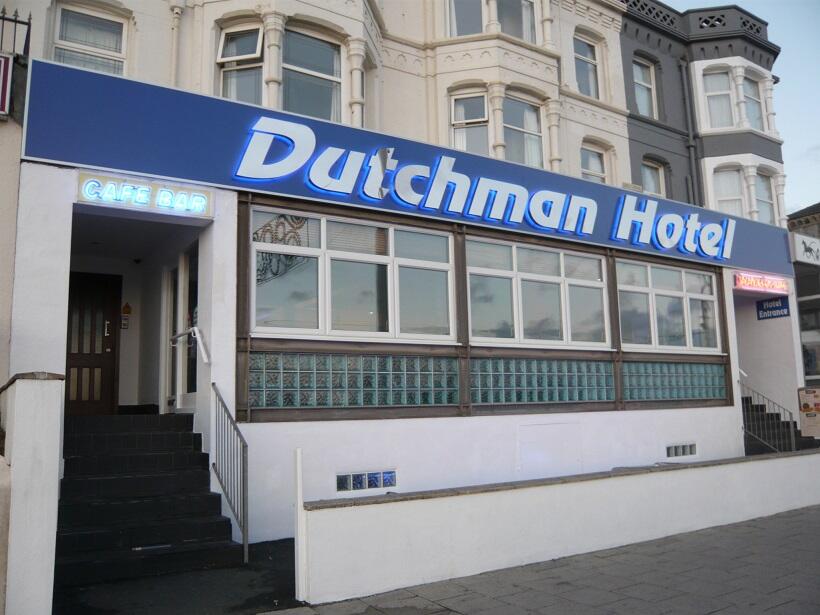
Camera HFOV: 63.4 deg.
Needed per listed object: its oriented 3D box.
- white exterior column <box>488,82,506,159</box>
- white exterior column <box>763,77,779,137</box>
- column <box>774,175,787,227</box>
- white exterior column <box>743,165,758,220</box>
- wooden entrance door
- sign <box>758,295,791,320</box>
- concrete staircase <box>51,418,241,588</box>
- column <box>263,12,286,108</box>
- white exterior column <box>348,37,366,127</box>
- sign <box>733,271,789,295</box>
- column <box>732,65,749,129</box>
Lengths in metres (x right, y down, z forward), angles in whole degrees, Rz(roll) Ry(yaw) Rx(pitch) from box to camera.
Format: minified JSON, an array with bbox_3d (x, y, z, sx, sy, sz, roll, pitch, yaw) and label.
[{"bbox_3d":[1.748,-3.416,13.047,0.290,2.050,0.290,-2,-10,0],"label":"white exterior column"},{"bbox_3d":[10.584,-5.786,19.378,0.290,1.830,0.290,4,-11,-32],"label":"white exterior column"},{"bbox_3d":[10.670,-2.741,18.857,0.290,2.050,0.290,4,-11,-32],"label":"column"},{"bbox_3d":[9.413,-2.832,18.066,0.290,2.050,0.290,4,-11,-32],"label":"white exterior column"},{"bbox_3d":[-4.216,0.488,8.633,0.820,1.940,0.080,4,-11,-32],"label":"wooden entrance door"},{"bbox_3d":[7.359,0.020,13.475,0.040,0.400,0.650,4,-11,-32],"label":"sign"},{"bbox_3d":[-2.526,1.669,6.149,1.430,1.330,1.840,4,-11,-32],"label":"concrete staircase"},{"bbox_3d":[-2.164,-3.703,10.552,0.290,2.050,0.290,4,-11,-32],"label":"column"},{"bbox_3d":[-0.894,-3.611,11.351,0.290,2.050,0.290,-2,-10,0],"label":"white exterior column"},{"bbox_3d":[6.699,-0.443,12.621,1.780,0.310,0.120,4,-11,-32],"label":"sign"},{"bbox_3d":[9.326,-5.876,18.587,0.290,1.830,0.290,4,-11,-32],"label":"column"}]

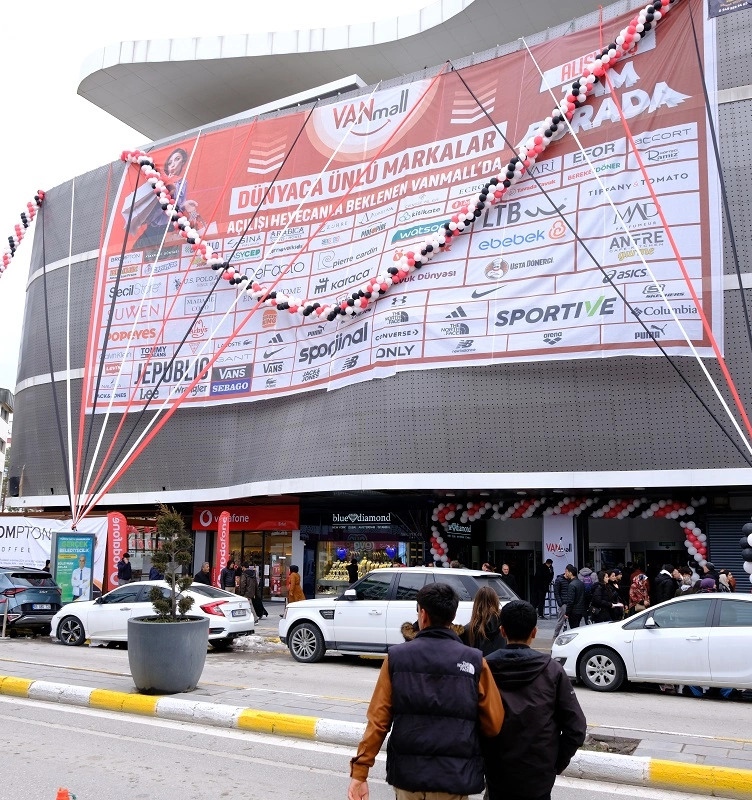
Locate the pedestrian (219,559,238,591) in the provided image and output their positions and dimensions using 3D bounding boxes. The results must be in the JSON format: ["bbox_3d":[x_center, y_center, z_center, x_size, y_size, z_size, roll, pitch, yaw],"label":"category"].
[{"bbox_3d":[-4.078,5.260,21.936,0.360,1.710,0.500,-5,-13,30],"label":"pedestrian"}]

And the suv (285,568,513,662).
[{"bbox_3d":[0.432,4.146,15.488,4.760,1.800,1.960,-6,-13,29],"label":"suv"}]

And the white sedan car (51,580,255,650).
[{"bbox_3d":[-4.858,4.658,17.496,4.650,1.420,1.860,-4,-12,24],"label":"white sedan car"}]

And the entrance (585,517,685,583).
[{"bbox_3d":[8.087,5.248,24.880,3.029,3.093,0.600,-5,-13,28],"label":"entrance"}]

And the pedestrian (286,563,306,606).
[{"bbox_3d":[-2.522,5.920,24.641,0.580,1.610,0.500,-3,-12,18],"label":"pedestrian"}]

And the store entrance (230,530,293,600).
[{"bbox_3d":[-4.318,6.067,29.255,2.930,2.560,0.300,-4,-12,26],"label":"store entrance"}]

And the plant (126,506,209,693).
[{"bbox_3d":[-2.871,2.725,11.120,1.130,2.480,1.130,1,-11,0],"label":"plant"}]

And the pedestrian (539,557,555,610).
[{"bbox_3d":[5.071,5.683,24.027,0.420,1.750,0.520,-5,-13,24],"label":"pedestrian"}]

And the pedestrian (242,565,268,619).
[{"bbox_3d":[-3.655,5.852,24.437,0.550,1.650,0.500,-4,-12,22],"label":"pedestrian"}]

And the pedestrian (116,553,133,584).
[{"bbox_3d":[-8.233,5.869,26.027,0.520,1.750,0.380,9,-14,-34],"label":"pedestrian"}]

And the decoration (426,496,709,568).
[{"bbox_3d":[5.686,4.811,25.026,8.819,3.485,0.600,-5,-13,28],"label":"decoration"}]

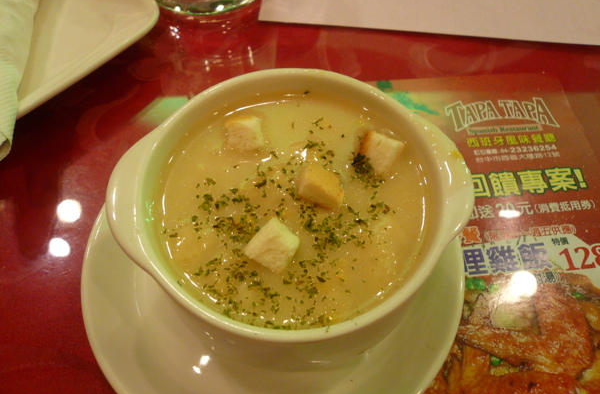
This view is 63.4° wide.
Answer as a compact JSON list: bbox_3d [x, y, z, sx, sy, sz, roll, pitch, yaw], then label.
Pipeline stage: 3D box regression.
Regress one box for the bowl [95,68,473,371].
[{"bbox_3d":[-0.003,0.011,0.192,0.125,0.060,0.108,-4,59,-2],"label":"bowl"}]

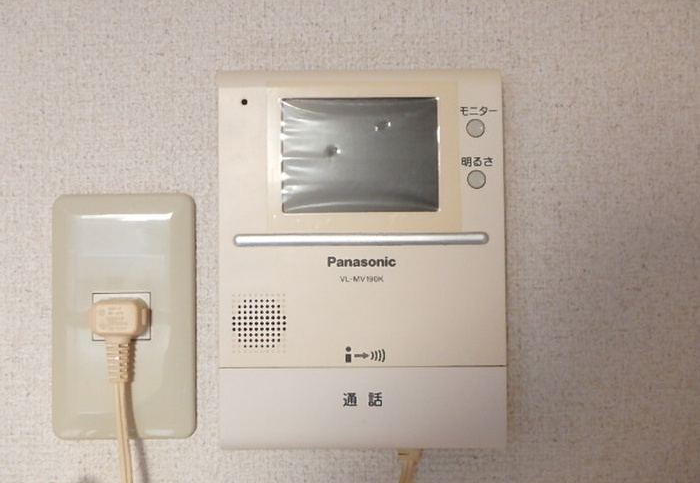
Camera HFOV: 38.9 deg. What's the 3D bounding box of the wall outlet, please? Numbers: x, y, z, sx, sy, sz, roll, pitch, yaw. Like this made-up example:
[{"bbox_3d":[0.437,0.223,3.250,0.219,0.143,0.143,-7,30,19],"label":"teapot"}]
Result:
[{"bbox_3d":[-0.109,0.037,0.481,0.070,0.120,0.009,0,-1,0],"label":"wall outlet"}]

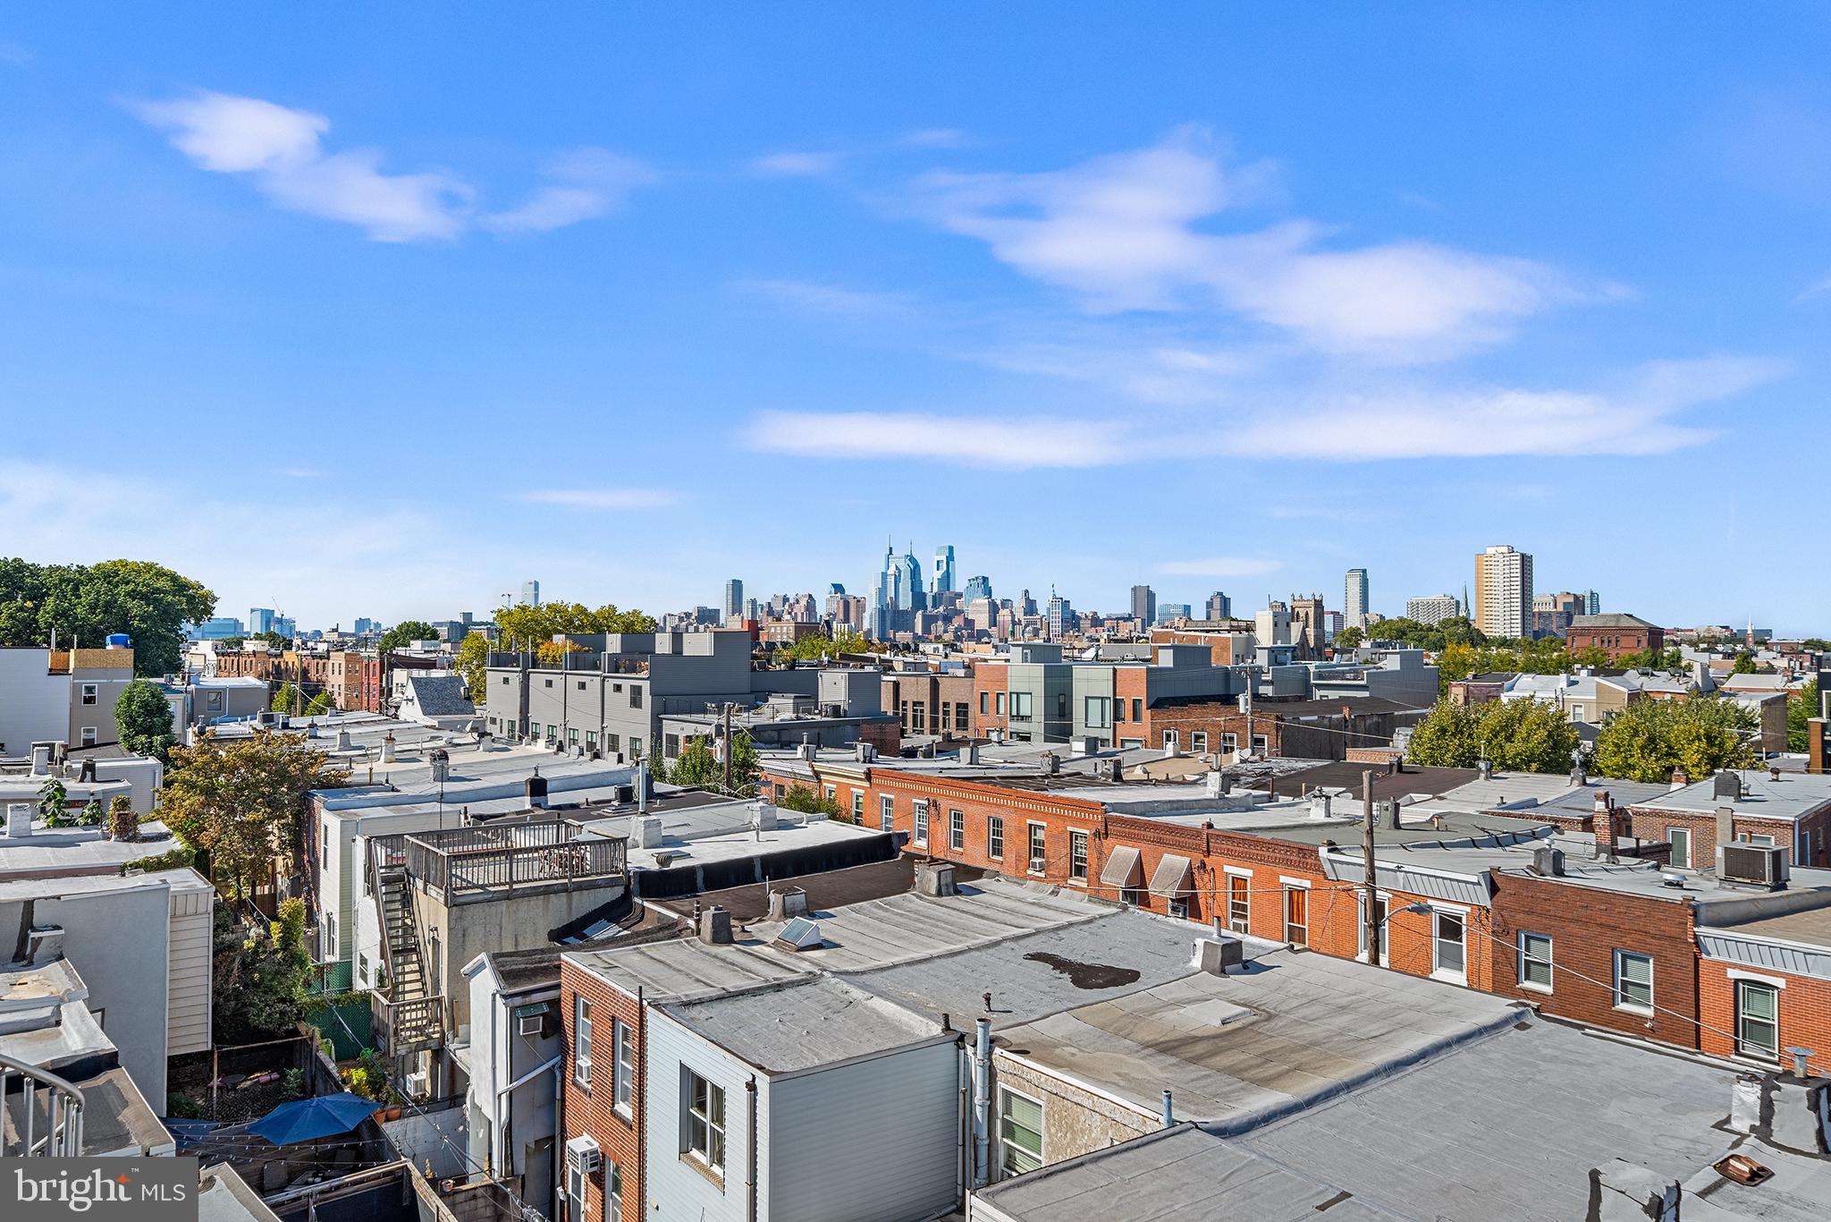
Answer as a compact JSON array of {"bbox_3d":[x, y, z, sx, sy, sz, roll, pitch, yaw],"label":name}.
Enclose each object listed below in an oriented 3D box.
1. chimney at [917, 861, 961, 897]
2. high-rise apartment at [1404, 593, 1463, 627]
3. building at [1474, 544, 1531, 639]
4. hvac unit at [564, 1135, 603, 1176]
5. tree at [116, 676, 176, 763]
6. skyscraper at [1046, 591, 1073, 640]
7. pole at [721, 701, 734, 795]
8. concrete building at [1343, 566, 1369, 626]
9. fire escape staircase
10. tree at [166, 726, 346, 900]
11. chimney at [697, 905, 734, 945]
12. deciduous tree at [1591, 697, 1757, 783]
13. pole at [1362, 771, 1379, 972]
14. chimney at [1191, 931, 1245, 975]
[{"bbox_3d":[0.474,5.845,26.808,0.520,0.660,0.840,1,-2,-36],"label":"chimney"},{"bbox_3d":[887.819,18.641,2090.301,80.000,92.187,28.000,-1,-2,37],"label":"high-rise apartment"},{"bbox_3d":[420.546,-5.295,871.000,30.000,79.500,30.000,-1,-2,41],"label":"building"},{"bbox_3d":[-5.833,9.627,21.698,0.480,0.400,0.690,1,-2,-36],"label":"hvac unit"},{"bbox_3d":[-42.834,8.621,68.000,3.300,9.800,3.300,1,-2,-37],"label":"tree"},{"bbox_3d":[323.726,19.600,2735.000,31.000,103.000,37.000,-1,-2,37],"label":"skyscraper"},{"bbox_3d":[-7.123,8.489,46.400,0.320,10.200,0.320,1,-2,-37],"label":"pole"},{"bbox_3d":[833.423,-6.074,2306.081,26.500,151.723,44.000,-1,-2,37],"label":"concrete building"},{"bbox_3d":[-13.311,8.577,31.536,1.200,4.900,3.100,1,-2,-37],"label":"fire escape staircase"},{"bbox_3d":[-25.471,8.873,46.769,6.600,8.689,6.500,1,-2,-28],"label":"tree"},{"bbox_3d":[-4.122,6.474,25.165,0.500,0.660,0.580,1,-2,-37],"label":"chimney"},{"bbox_3d":[38.484,9.011,61.771,7.400,9.255,7.200,-1,-2,32],"label":"deciduous tree"},{"bbox_3d":[8.343,7.698,22.073,0.300,9.651,0.300,1,-2,-36],"label":"pole"},{"bbox_3d":[5.665,6.390,22.757,0.620,0.620,0.720,1,-2,-37],"label":"chimney"}]

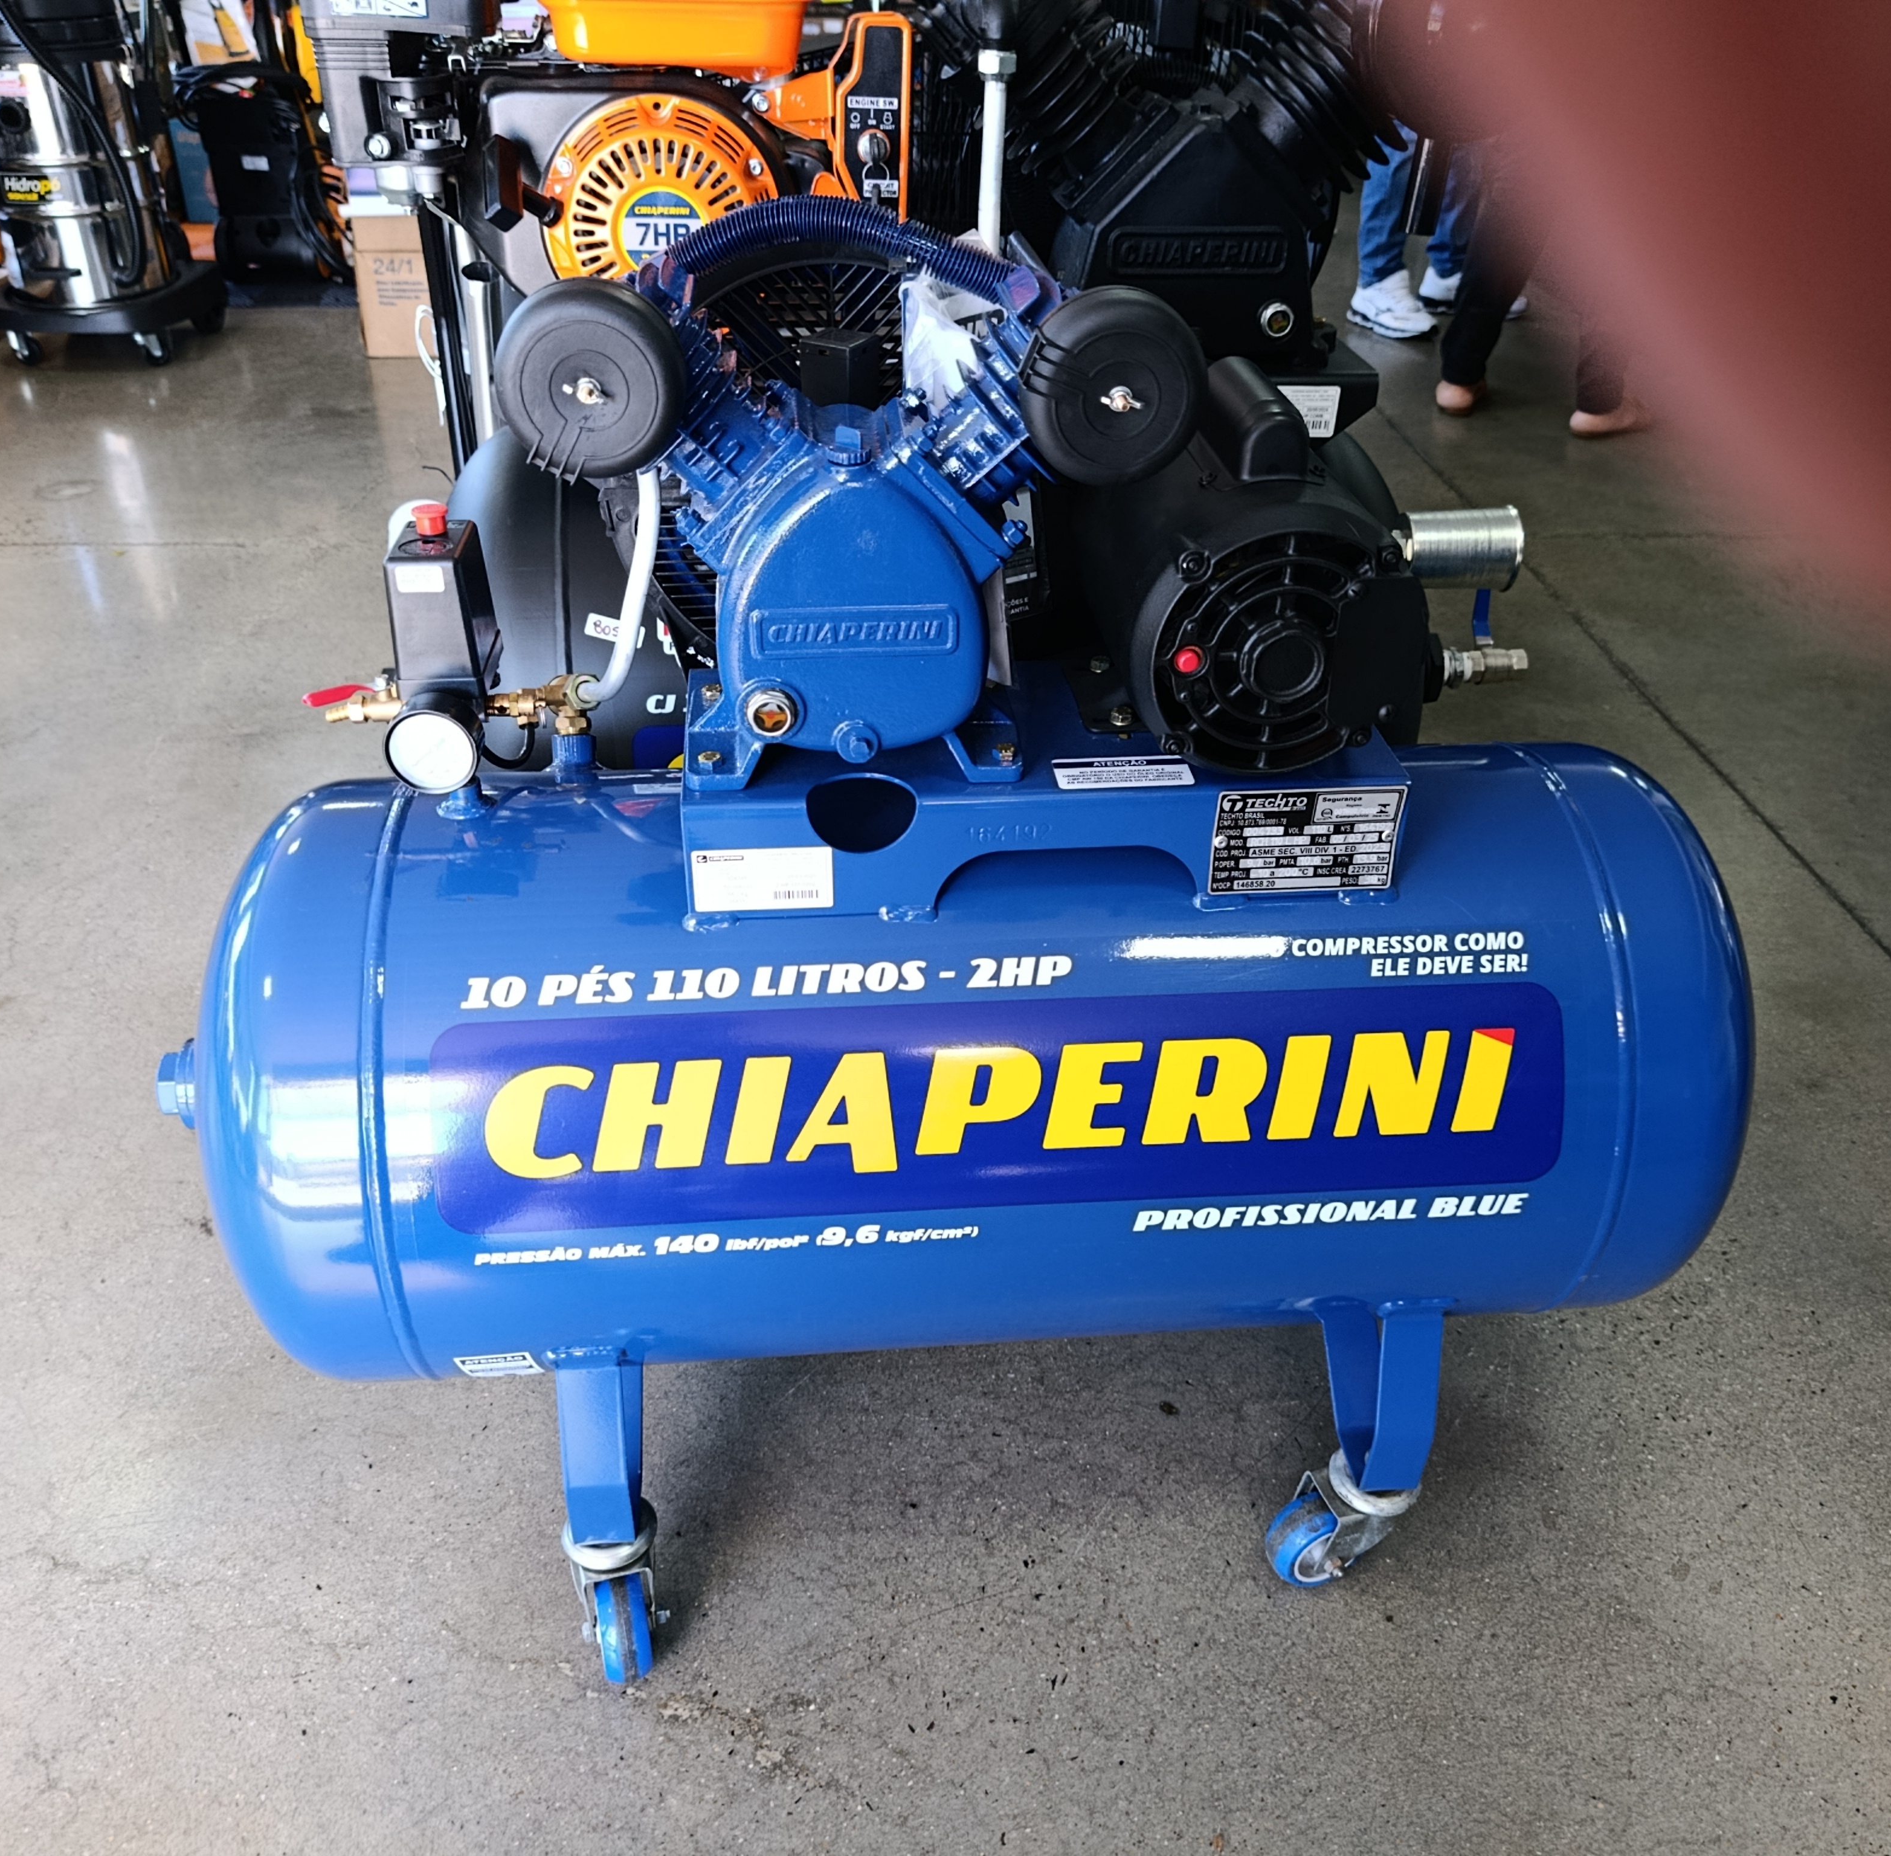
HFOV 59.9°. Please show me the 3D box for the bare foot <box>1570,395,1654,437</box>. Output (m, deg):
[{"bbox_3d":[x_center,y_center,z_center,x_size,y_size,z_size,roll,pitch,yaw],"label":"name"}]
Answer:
[{"bbox_3d":[1.686,-1.310,4.143,0.240,0.085,0.090,-13,33,-21],"label":"bare foot"}]

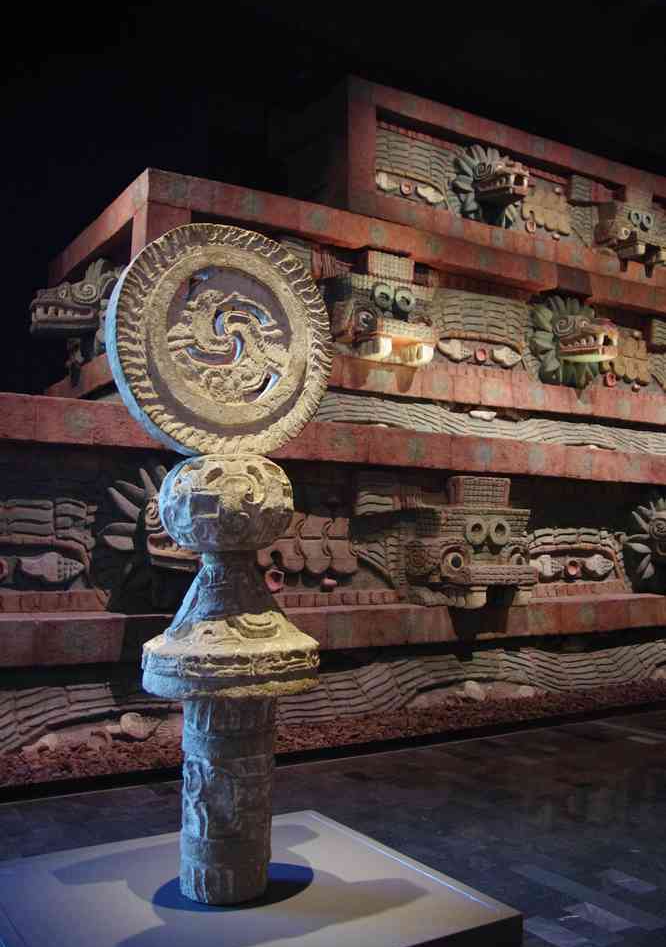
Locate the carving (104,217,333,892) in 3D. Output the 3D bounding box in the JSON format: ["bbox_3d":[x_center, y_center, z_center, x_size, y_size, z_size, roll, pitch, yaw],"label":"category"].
[{"bbox_3d":[-0.349,0.237,3.013,0.740,2.130,0.560,3,-5,-32],"label":"carving"}]

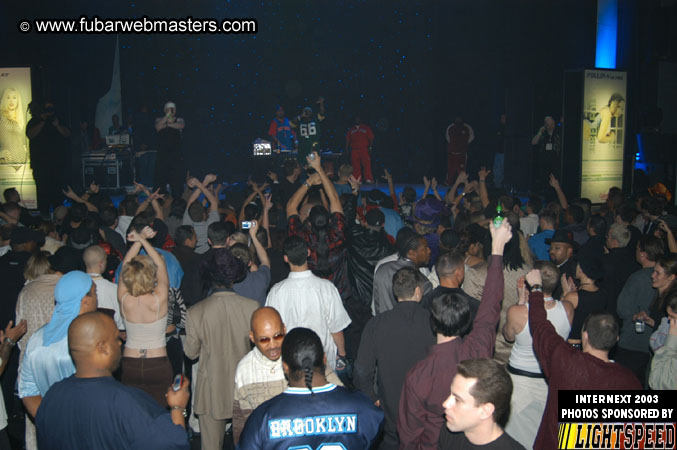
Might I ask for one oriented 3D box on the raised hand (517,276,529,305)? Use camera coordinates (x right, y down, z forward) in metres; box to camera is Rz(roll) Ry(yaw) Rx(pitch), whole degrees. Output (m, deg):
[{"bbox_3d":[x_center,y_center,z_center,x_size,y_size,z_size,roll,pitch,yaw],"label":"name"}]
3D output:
[{"bbox_3d":[1.197,0.426,4.400,0.080,0.180,0.080,0,7,0],"label":"raised hand"}]

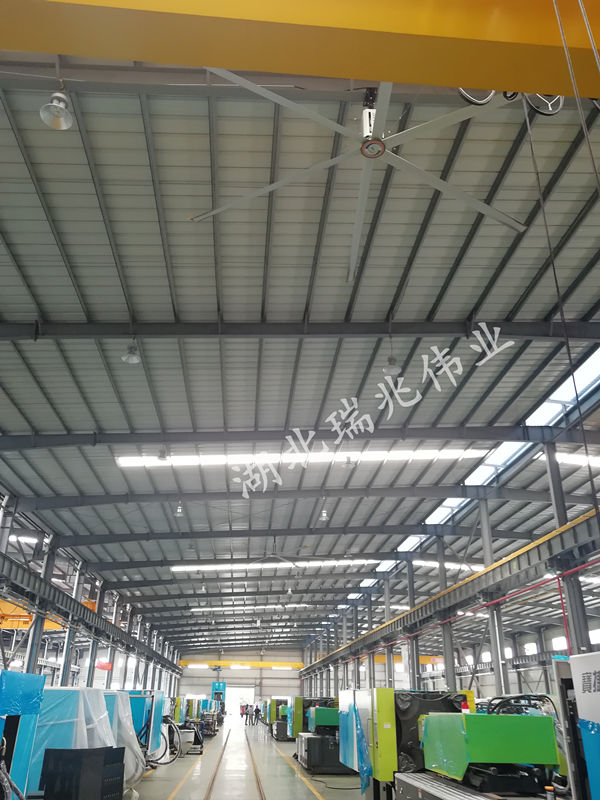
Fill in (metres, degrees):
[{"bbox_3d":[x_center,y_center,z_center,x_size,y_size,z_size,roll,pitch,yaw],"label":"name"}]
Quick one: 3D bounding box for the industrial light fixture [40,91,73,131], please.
[{"bbox_3d":[-3.750,-4.574,9.724,0.490,0.500,0.490,3,-26,-4],"label":"industrial light fixture"}]

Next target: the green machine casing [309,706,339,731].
[{"bbox_3d":[0.889,9.950,19.431,1.000,0.650,1.700,3,-26,-4],"label":"green machine casing"}]

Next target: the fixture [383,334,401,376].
[{"bbox_3d":[2.661,-1.356,17.993,0.520,1.215,0.520,3,-26,-4],"label":"fixture"}]

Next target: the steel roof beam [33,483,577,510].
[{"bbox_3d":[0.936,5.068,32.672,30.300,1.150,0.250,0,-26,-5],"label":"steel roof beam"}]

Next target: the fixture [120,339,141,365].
[{"bbox_3d":[-4.472,-1.269,16.556,0.490,0.530,0.490,3,-26,-4],"label":"fixture"}]

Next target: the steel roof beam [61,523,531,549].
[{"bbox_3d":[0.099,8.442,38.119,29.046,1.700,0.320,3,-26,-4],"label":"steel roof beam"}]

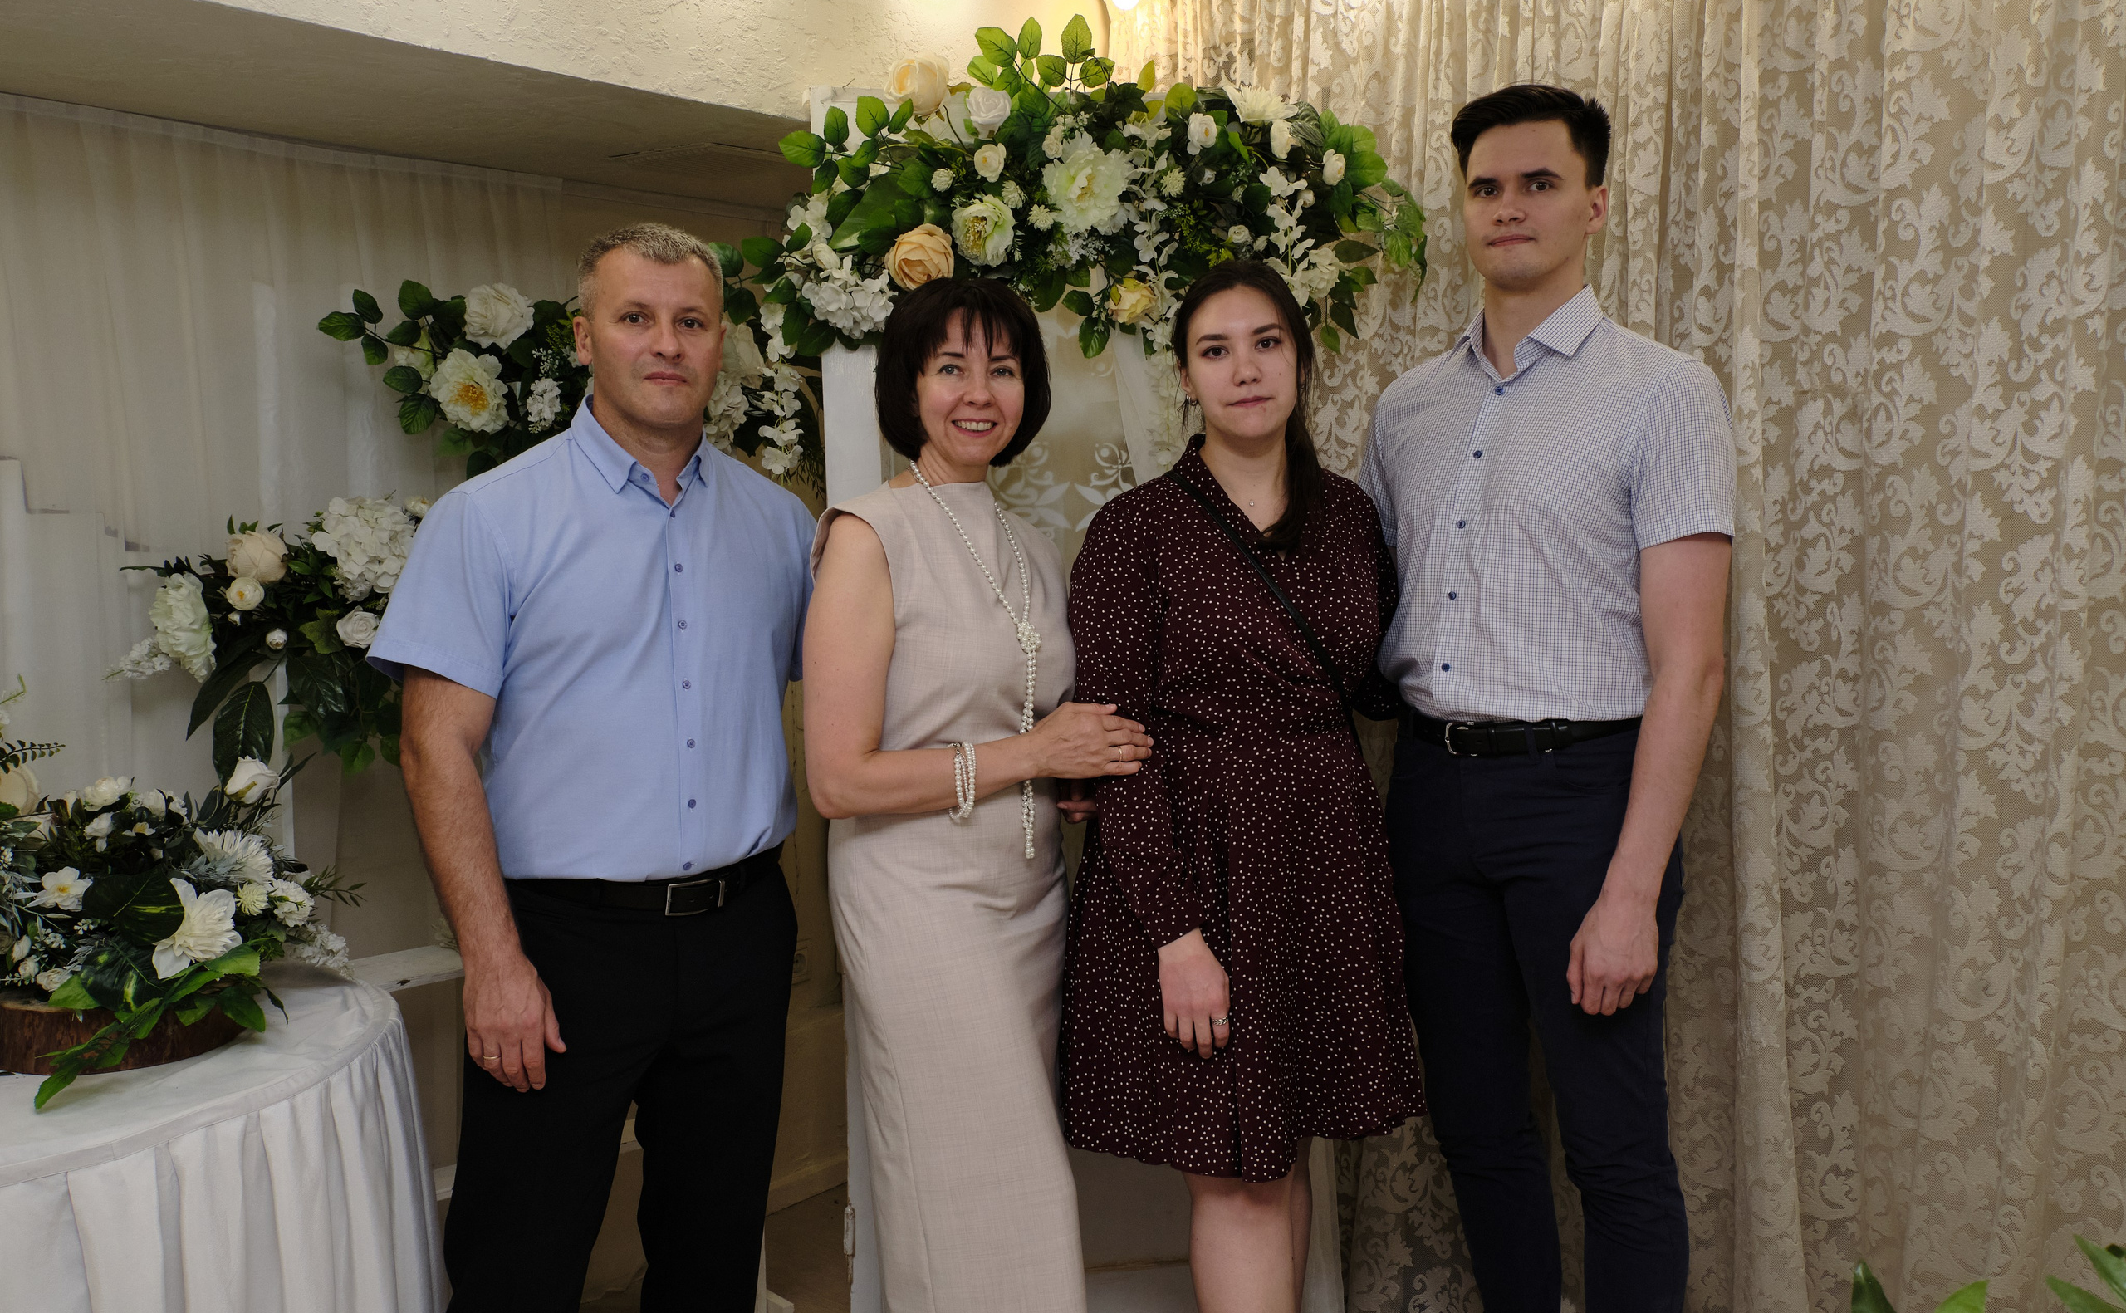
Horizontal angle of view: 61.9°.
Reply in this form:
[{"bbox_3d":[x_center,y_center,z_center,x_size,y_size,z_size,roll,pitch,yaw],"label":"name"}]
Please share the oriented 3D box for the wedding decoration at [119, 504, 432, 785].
[{"bbox_3d":[-1.047,-0.026,2.400,0.460,0.370,0.330,-3,5,-18],"label":"wedding decoration"}]

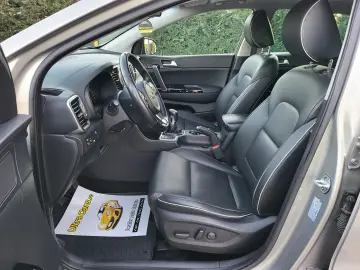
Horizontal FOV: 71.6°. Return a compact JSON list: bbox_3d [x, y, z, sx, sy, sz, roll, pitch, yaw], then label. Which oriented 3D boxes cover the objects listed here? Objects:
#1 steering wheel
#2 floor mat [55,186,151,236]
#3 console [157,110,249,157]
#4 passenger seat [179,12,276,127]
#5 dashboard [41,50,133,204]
[{"bbox_3d":[-0.167,-0.173,1.089,0.120,0.370,0.370,-25,19,11],"label":"steering wheel"},{"bbox_3d":[-0.381,0.396,1.315,0.420,0.040,0.300,6,22,-1],"label":"floor mat"},{"bbox_3d":[0.201,0.032,1.563,0.820,0.390,0.270,0,22,1],"label":"console"},{"bbox_3d":[0.252,-0.353,1.804,0.800,0.970,0.530,0,22,1],"label":"passenger seat"},{"bbox_3d":[-0.522,-0.234,1.452,0.550,0.510,1.380,0,22,1],"label":"dashboard"}]

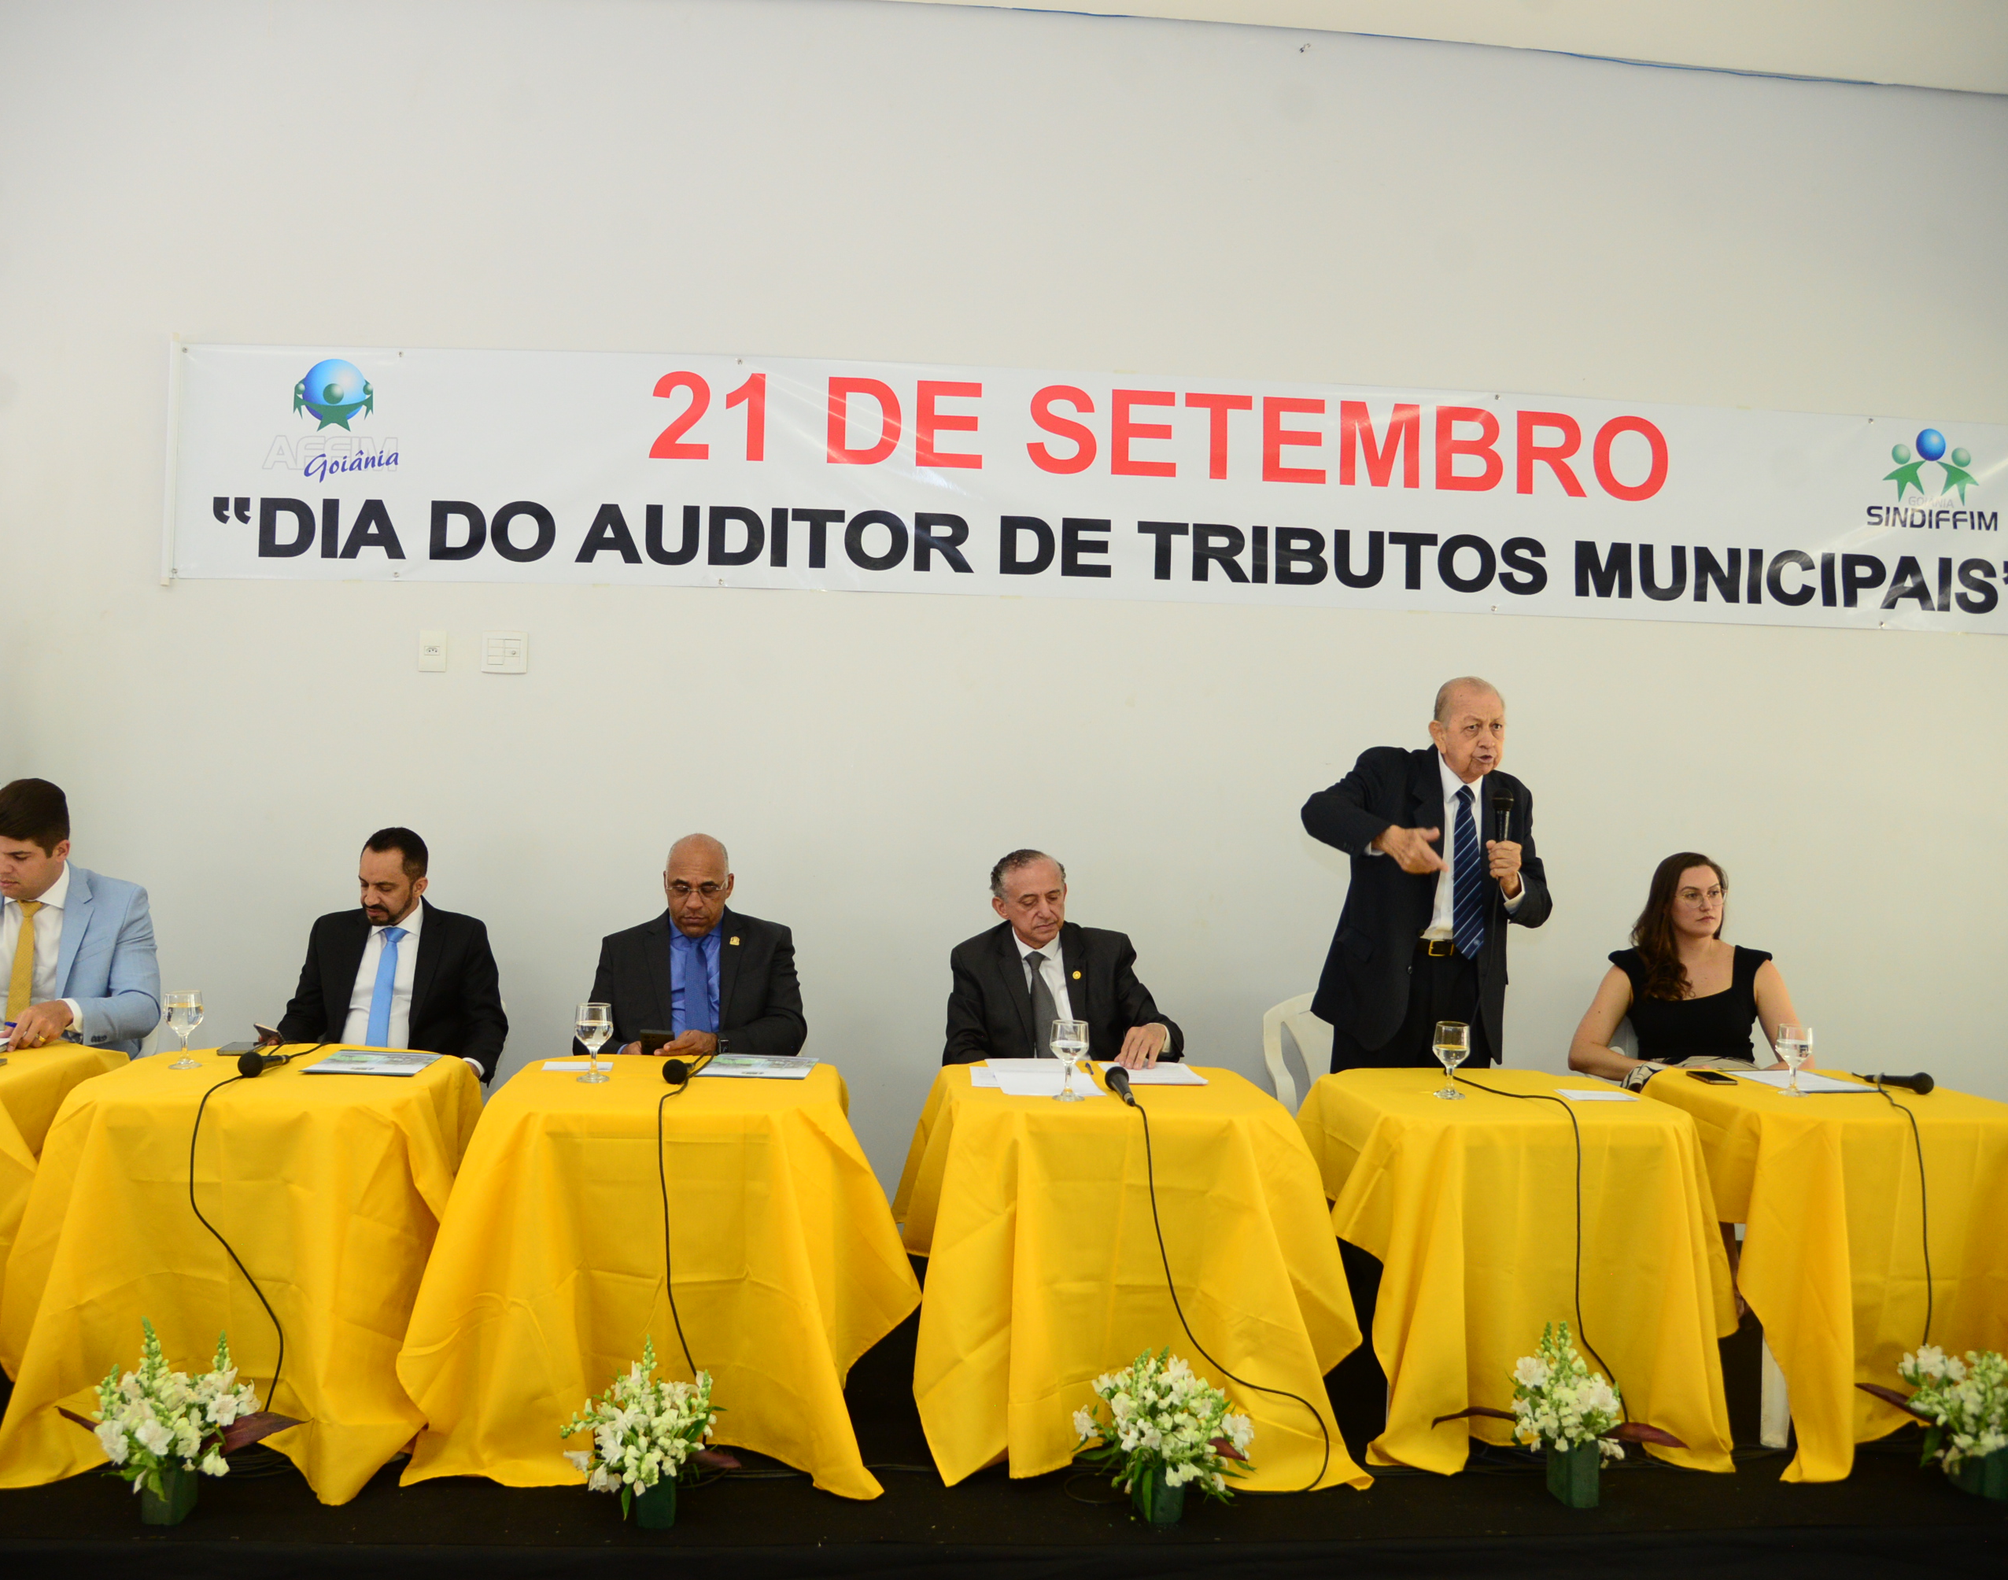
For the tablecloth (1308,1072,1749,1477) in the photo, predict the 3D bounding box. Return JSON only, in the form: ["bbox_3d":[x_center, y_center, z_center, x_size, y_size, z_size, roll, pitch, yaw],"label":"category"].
[{"bbox_3d":[1.079,1.017,3.487,0.813,0.690,0.803,2,-2,-8],"label":"tablecloth"}]

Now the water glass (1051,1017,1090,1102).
[{"bbox_3d":[0.140,0.569,3.320,0.085,0.160,0.085,2,-2,-4],"label":"water glass"}]

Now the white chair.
[{"bbox_3d":[0.952,0.994,4.326,0.440,0.865,0.510,2,-2,-4],"label":"white chair"}]

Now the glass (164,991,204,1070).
[{"bbox_3d":[-1.793,0.520,3.458,0.081,0.170,0.081,1,-2,0],"label":"glass"}]

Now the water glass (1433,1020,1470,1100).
[{"bbox_3d":[0.982,0.589,3.472,0.081,0.170,0.081,1,-2,0],"label":"water glass"}]

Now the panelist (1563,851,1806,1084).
[{"bbox_3d":[1.748,0.780,4.037,0.560,1.245,0.680,1,-2,7],"label":"panelist"}]

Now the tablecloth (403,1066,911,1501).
[{"bbox_3d":[-0.679,0.987,3.398,0.970,0.725,0.890,2,-2,-6],"label":"tablecloth"}]

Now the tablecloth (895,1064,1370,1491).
[{"bbox_3d":[0.235,0.994,3.419,0.907,0.690,0.869,2,-2,-3],"label":"tablecloth"}]

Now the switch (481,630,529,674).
[{"bbox_3d":[-1.446,-0.398,4.572,0.126,0.122,0.012,2,-2,-4],"label":"switch"}]

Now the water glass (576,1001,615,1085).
[{"bbox_3d":[-0.886,0.548,3.421,0.085,0.161,0.085,2,-2,-4],"label":"water glass"}]

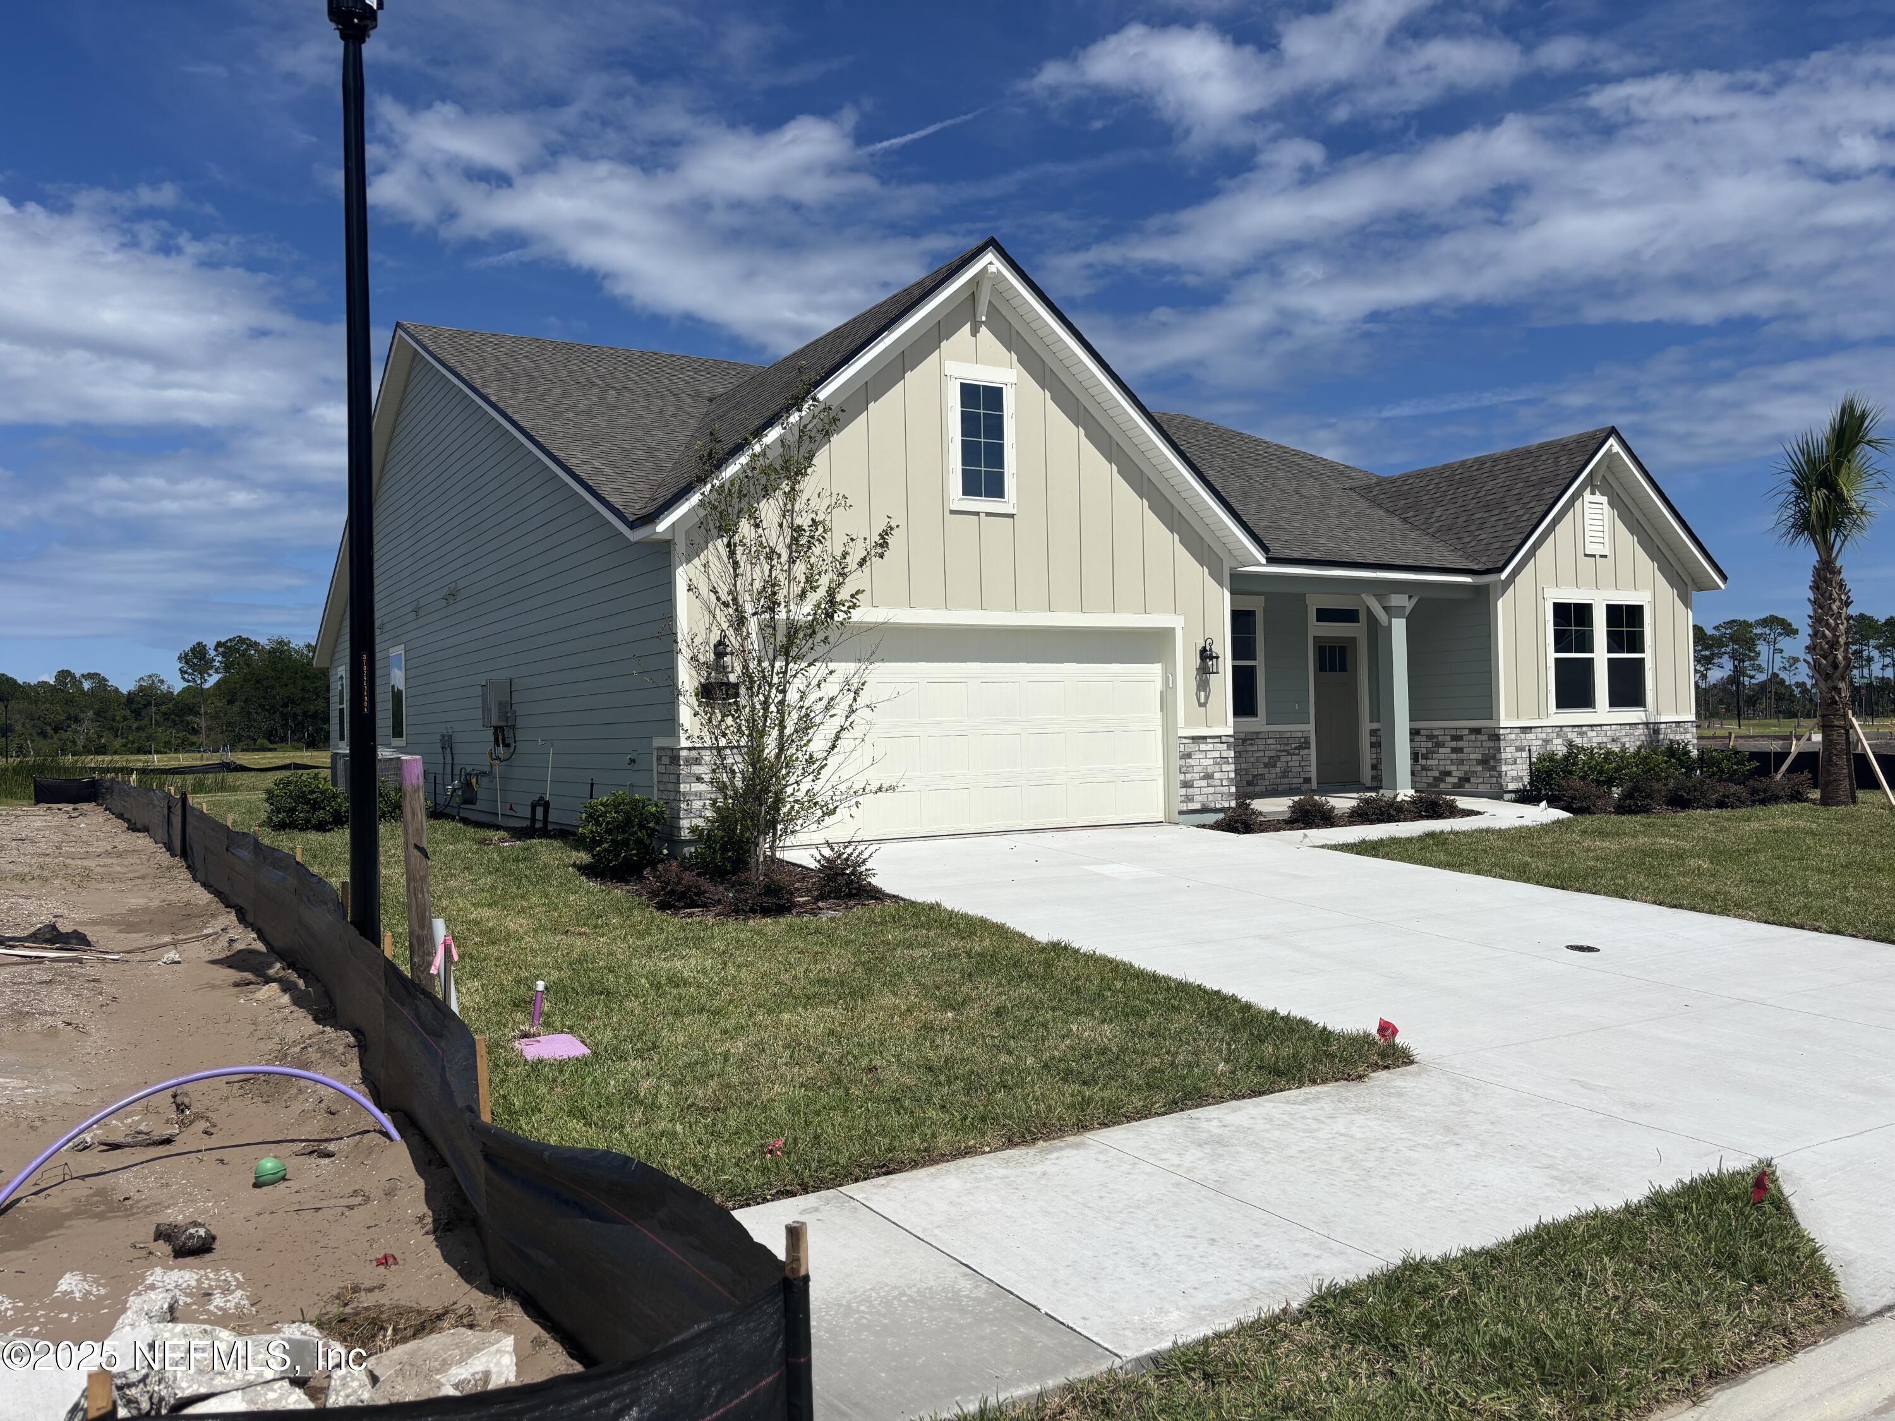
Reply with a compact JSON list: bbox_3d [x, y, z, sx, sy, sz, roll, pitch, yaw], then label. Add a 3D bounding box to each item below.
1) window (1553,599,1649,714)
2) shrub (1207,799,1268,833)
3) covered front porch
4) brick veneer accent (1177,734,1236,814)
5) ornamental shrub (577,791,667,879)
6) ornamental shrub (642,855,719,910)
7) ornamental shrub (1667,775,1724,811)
[{"bbox_3d":[8.781,-0.742,19.163,2.090,1.504,0.100,-1,-1,-31],"label":"window"},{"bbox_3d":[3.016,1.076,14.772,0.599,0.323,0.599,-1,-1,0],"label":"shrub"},{"bbox_3d":[4.537,-0.234,17.724,4.550,2.660,2.300,-1,-1,-31],"label":"covered front porch"},{"bbox_3d":[2.816,0.701,15.718,0.810,0.862,0.200,-1,-1,-31],"label":"brick veneer accent"},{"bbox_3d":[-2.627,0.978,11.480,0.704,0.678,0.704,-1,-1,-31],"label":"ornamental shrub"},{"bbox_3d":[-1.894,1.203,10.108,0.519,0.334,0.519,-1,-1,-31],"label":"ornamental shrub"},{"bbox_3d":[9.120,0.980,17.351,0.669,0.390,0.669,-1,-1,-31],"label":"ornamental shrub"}]

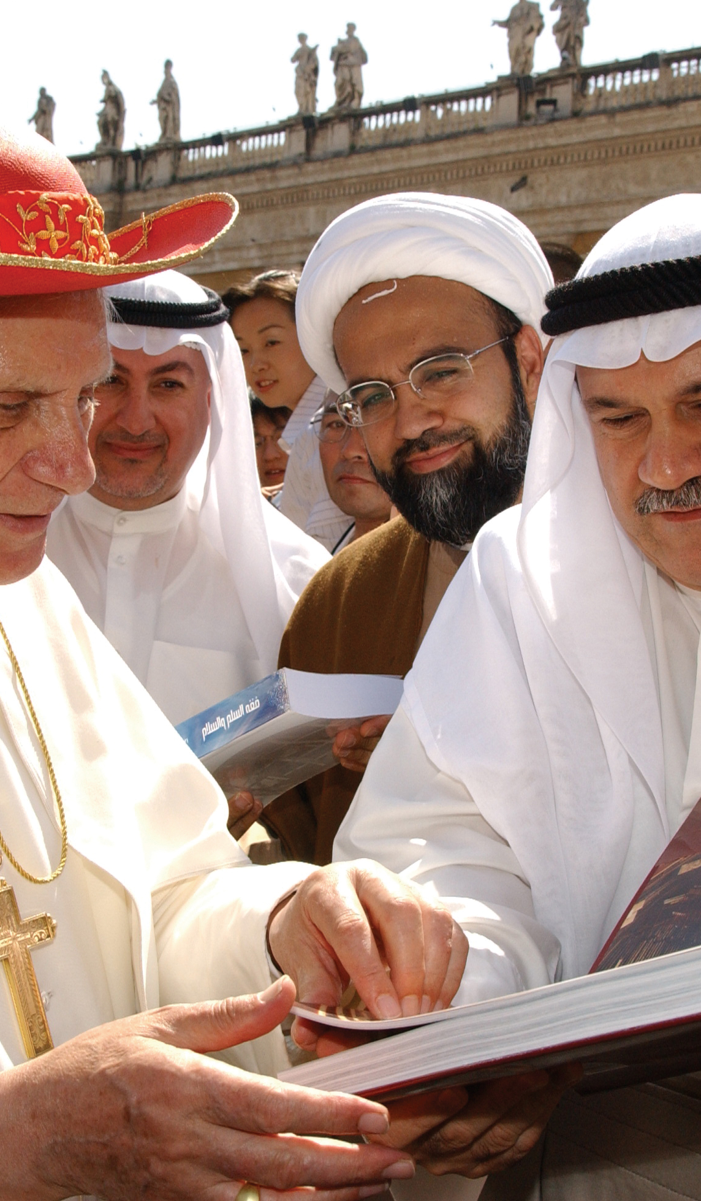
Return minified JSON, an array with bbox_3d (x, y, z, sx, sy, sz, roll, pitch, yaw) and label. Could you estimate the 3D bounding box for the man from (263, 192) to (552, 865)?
[{"bbox_3d":[0.060,0.500,1.520,0.560,1.730,0.460,6,7,30],"label":"man"}]

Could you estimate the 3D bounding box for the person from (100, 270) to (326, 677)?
[{"bbox_3d":[-0.280,0.460,2.040,0.540,1.700,0.360,3,6,3],"label":"person"}]

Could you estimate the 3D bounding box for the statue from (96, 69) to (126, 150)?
[{"bbox_3d":[-9.460,-19.300,66.000,1.050,3.150,0.800,6,7,33],"label":"statue"}]

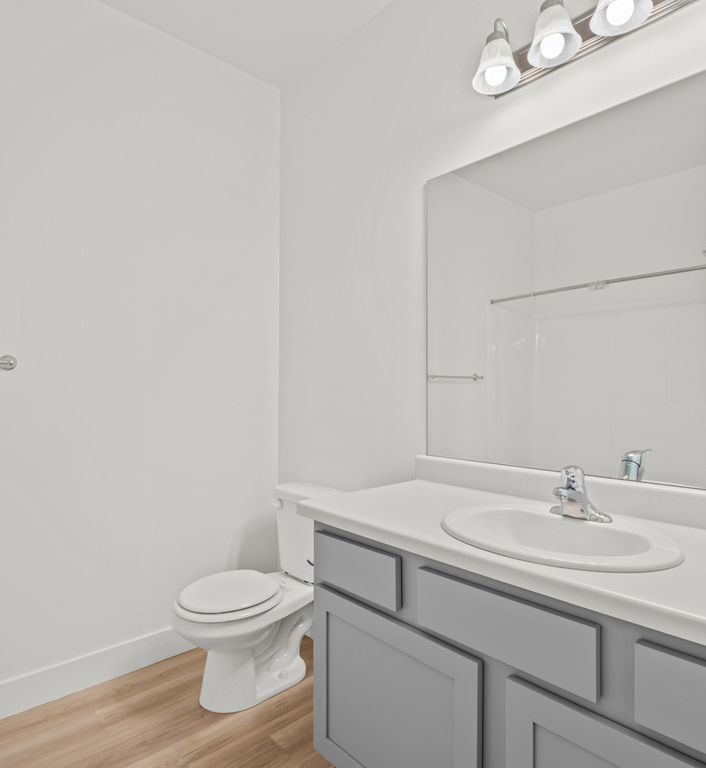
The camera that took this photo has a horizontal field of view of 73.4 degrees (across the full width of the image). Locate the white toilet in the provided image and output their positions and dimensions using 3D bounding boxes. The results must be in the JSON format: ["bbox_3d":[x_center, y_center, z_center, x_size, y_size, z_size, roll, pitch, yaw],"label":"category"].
[{"bbox_3d":[-0.360,0.814,1.864,0.690,0.724,0.440,2,-2,-43],"label":"white toilet"}]

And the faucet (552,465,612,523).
[{"bbox_3d":[0.525,0.259,1.133,0.150,0.135,0.150,2,-2,-43],"label":"faucet"}]

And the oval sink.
[{"bbox_3d":[0.428,0.408,1.045,0.425,0.175,0.485,2,-2,-43],"label":"oval sink"}]

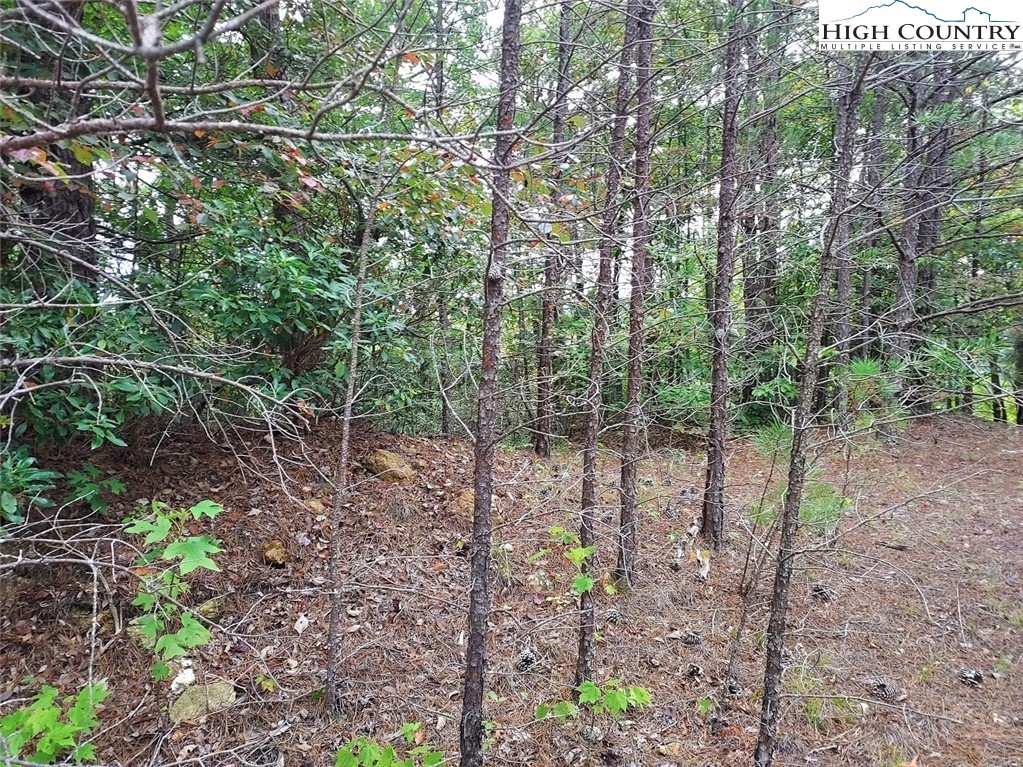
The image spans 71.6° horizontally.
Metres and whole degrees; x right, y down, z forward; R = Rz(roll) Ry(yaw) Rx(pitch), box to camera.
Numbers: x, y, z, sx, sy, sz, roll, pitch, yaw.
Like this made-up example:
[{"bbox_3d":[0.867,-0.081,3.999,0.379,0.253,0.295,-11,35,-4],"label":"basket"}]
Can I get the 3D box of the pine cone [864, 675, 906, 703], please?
[{"bbox_3d":[1.480,1.202,2.800,0.145,0.090,0.110,3,2,9],"label":"pine cone"}]

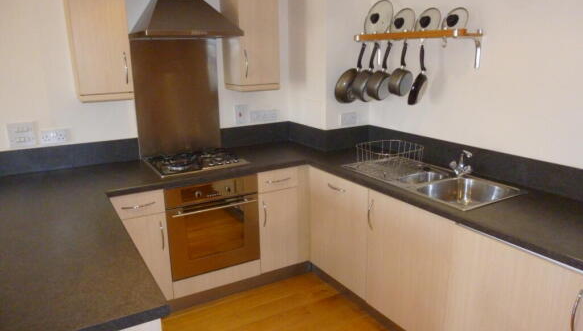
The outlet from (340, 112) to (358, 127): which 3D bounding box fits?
[{"bbox_3d":[0.425,-0.336,3.089,0.146,0.091,0.012,-9,17,-29],"label":"outlet"}]

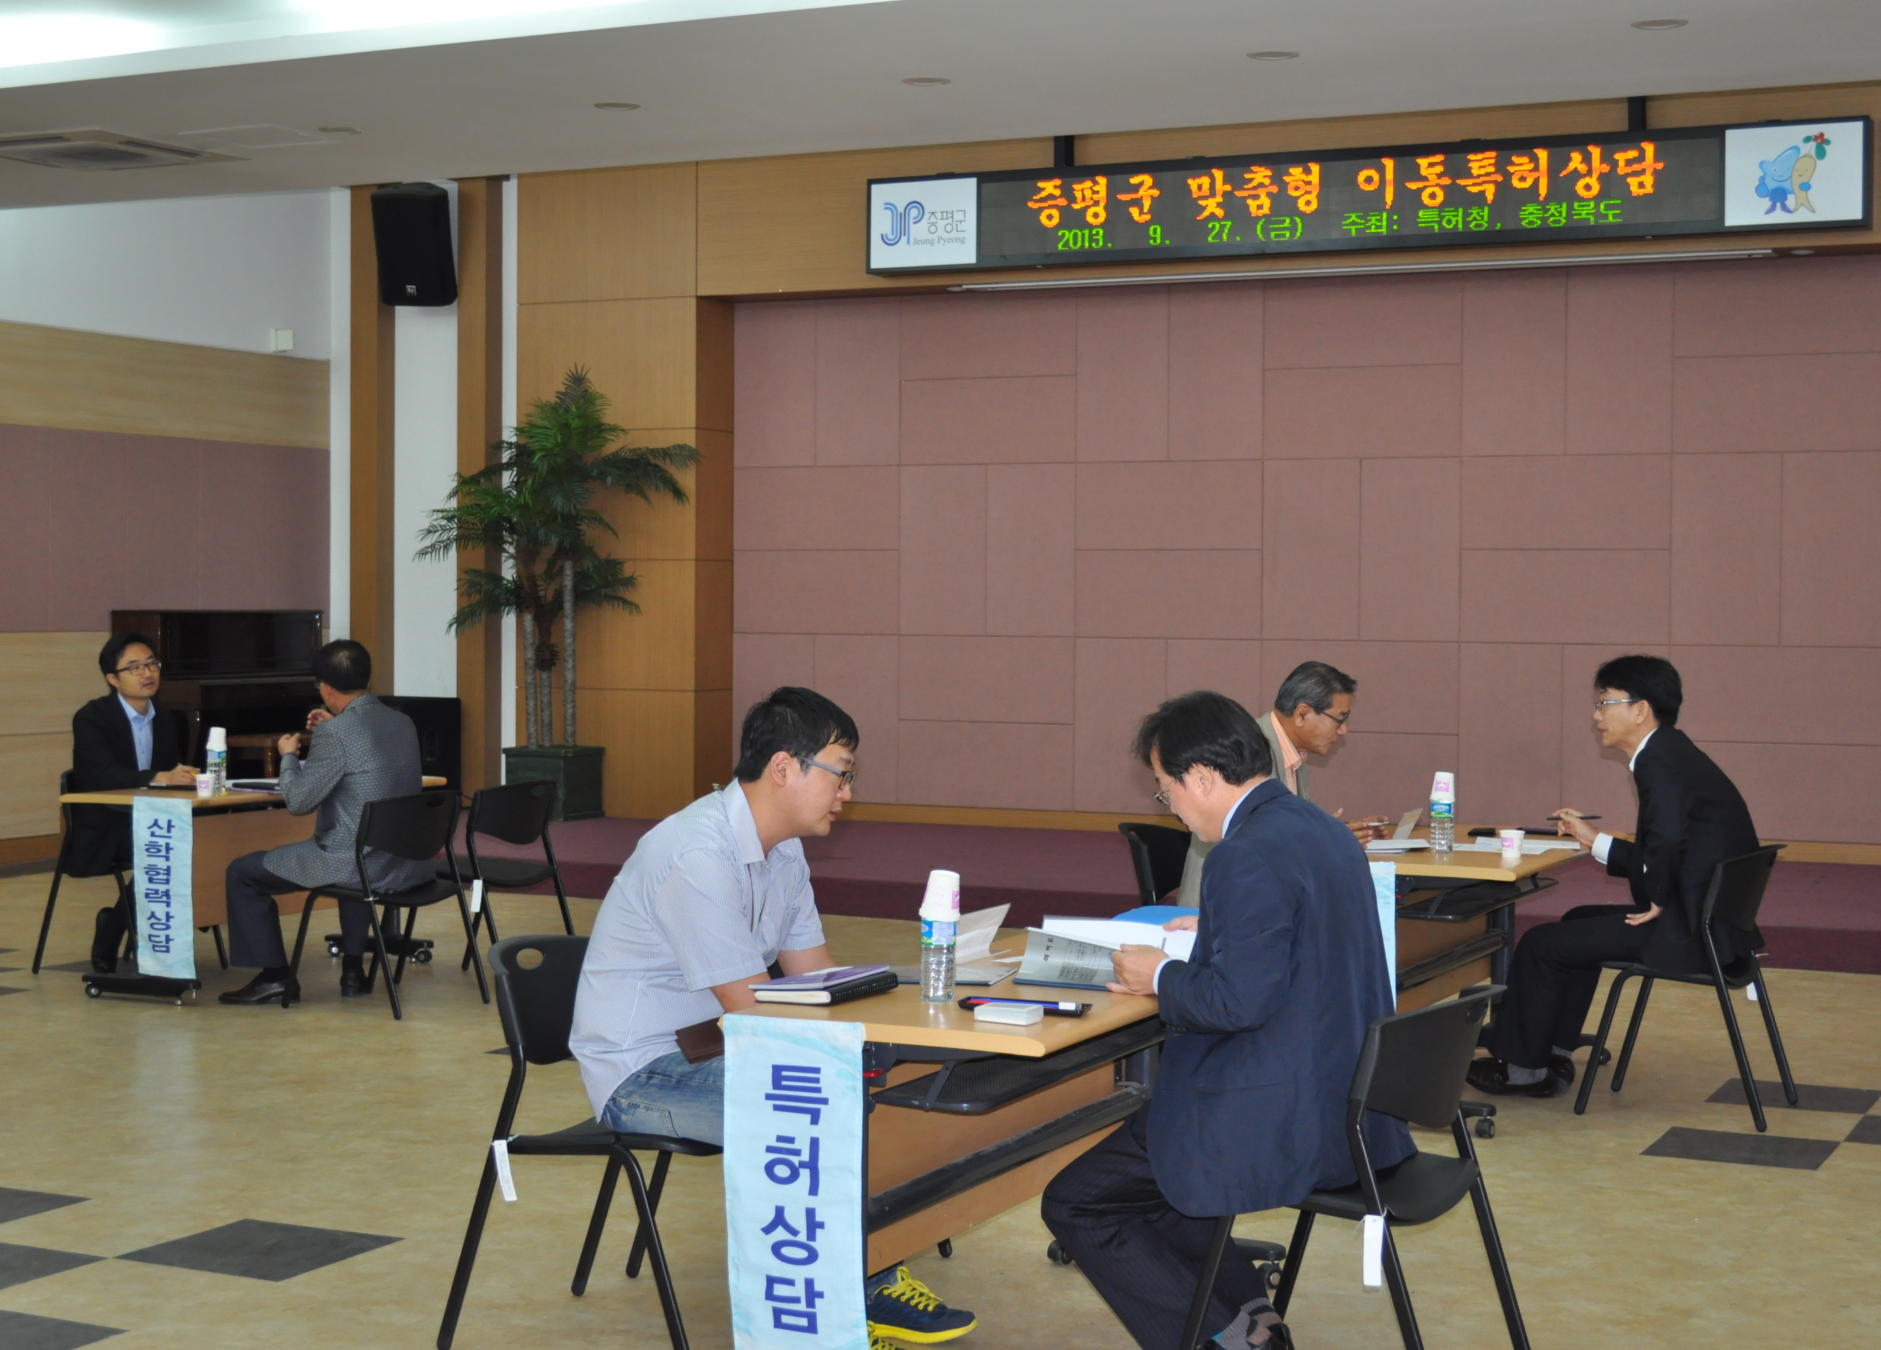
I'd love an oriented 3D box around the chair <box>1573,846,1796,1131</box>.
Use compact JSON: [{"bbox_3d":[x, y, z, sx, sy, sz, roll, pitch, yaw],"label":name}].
[{"bbox_3d":[2.212,0.899,7.999,0.570,0.776,0.520,1,1,25],"label":"chair"}]

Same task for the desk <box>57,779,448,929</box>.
[{"bbox_3d":[-2.666,0.820,10.730,0.600,0.755,1.650,1,1,25],"label":"desk"}]

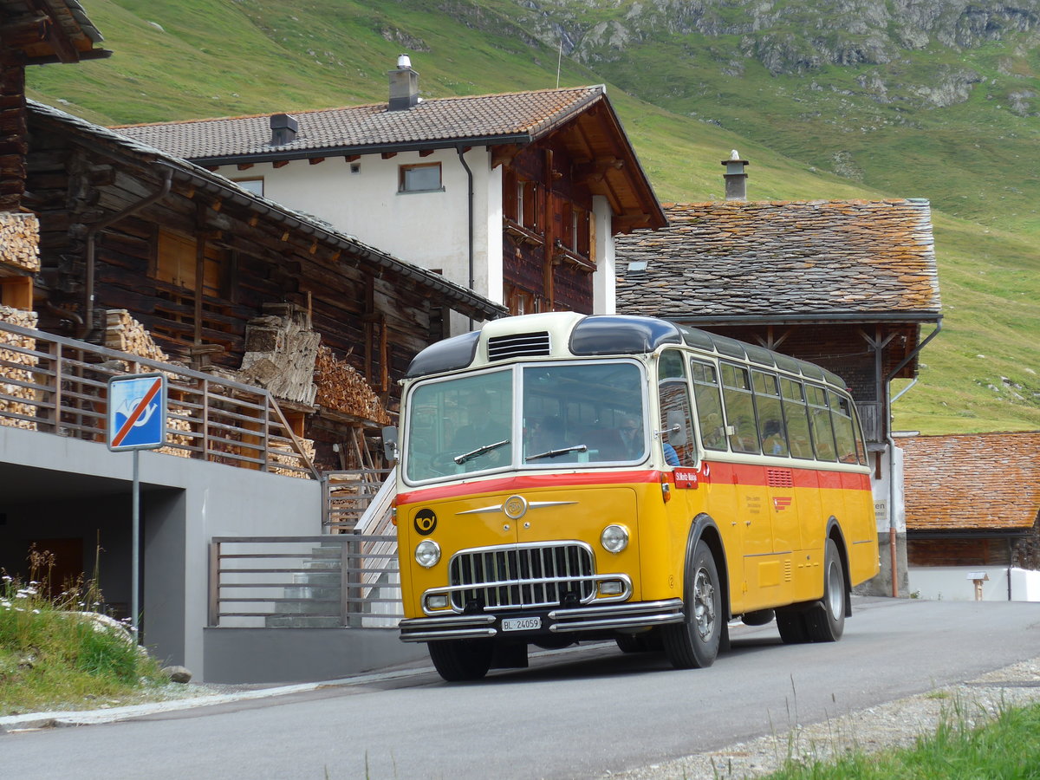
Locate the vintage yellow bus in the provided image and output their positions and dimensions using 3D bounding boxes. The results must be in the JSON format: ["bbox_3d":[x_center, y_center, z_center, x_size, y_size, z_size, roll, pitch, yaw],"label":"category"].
[{"bbox_3d":[1.406,1.007,24.281,2.360,2.950,9.700,-5,-4,17],"label":"vintage yellow bus"}]

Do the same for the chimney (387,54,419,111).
[{"bbox_3d":[-2.620,-6.858,57.887,0.550,1.300,0.550,-2,-6,18],"label":"chimney"}]

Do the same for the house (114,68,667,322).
[{"bbox_3d":[-4.260,-1.566,58.949,13.000,10.180,11.000,-2,-6,18],"label":"house"}]

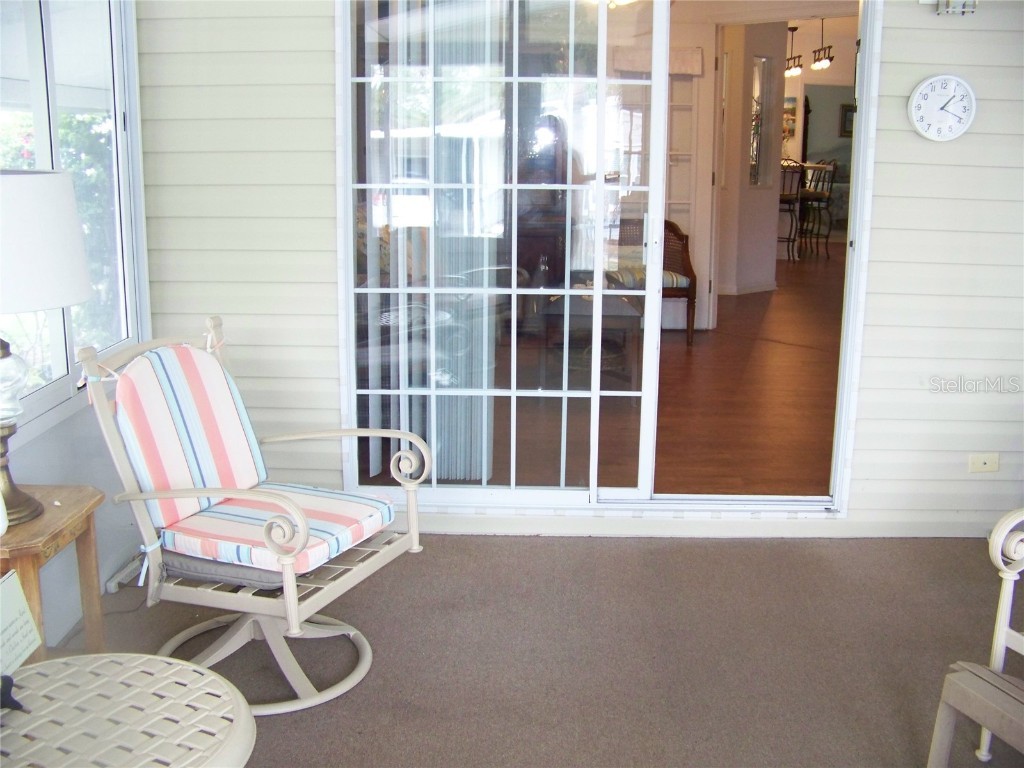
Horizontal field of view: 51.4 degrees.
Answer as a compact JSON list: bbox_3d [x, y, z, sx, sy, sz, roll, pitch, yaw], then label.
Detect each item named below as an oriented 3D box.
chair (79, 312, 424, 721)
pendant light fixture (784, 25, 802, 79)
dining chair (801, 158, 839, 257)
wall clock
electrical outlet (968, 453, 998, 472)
[{"bbox_3d":[-0.661,0.328,2.798,0.720,0.930,0.660,6,14,23],"label":"chair"},{"bbox_3d":[3.460,-4.082,13.112,0.150,0.610,0.750,1,13,1],"label":"pendant light fixture"},{"bbox_3d":[3.630,-2.102,12.796,0.470,1.160,0.450,1,13,1],"label":"dining chair"},{"bbox_3d":[1.437,-0.923,3.558,0.230,0.230,0.040,1,13,1],"label":"wall clock"},{"bbox_3d":[1.691,0.283,3.814,0.115,0.071,0.008,1,13,1],"label":"electrical outlet"}]

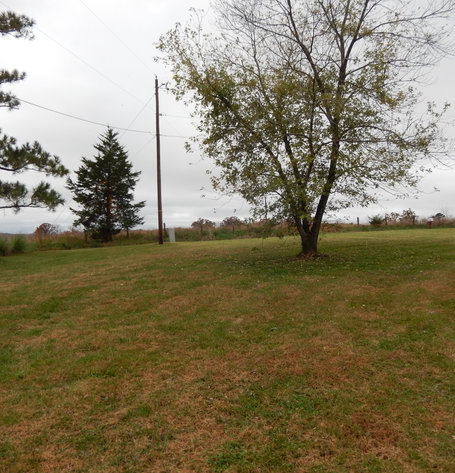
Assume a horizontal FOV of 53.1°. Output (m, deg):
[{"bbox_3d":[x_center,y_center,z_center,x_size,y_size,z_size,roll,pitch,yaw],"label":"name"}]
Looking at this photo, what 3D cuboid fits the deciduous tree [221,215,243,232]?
[{"bbox_3d":[0.878,-2.744,100.000,4.800,4.400,4.600,-1,1,0],"label":"deciduous tree"}]

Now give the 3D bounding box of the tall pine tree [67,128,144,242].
[{"bbox_3d":[-8.569,-3.582,32.000,5.300,7.900,5.200,-1,1,0],"label":"tall pine tree"}]

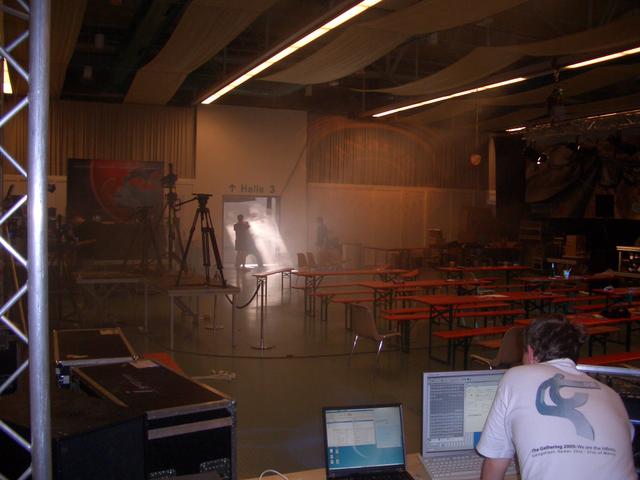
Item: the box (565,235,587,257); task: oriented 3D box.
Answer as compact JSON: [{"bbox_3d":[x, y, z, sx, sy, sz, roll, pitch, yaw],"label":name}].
[{"bbox_3d":[5.542,0.113,14.117,0.420,0.480,0.380,2,3,27],"label":"box"}]

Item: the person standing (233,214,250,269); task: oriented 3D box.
[{"bbox_3d":[-2.521,0.057,20.959,0.520,1.770,0.350,1,3,6],"label":"person standing"}]

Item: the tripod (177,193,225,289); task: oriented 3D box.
[{"bbox_3d":[-1.670,-0.005,9.360,0.720,1.330,0.650,0,3,-6],"label":"tripod"}]

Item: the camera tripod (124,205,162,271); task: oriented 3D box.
[{"bbox_3d":[-3.263,-0.044,11.895,0.650,1.140,0.620,1,3,0],"label":"camera tripod"}]

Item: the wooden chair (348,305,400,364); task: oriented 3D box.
[{"bbox_3d":[0.686,1.177,8.212,0.500,0.770,0.460,-1,3,-33],"label":"wooden chair"}]

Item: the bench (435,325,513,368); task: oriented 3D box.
[{"bbox_3d":[2.428,1.359,8.079,2.200,0.460,0.250,0,3,-24],"label":"bench"}]

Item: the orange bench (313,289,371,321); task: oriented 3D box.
[{"bbox_3d":[0.843,1.176,11.690,2.200,0.460,0.250,0,3,-24],"label":"orange bench"}]

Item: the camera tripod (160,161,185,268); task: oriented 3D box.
[{"bbox_3d":[-2.655,-0.422,11.656,0.500,1.930,0.480,1,3,0],"label":"camera tripod"}]

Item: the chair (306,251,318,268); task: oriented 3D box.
[{"bbox_3d":[-0.091,0.731,17.575,0.520,0.790,0.480,0,3,-22],"label":"chair"}]

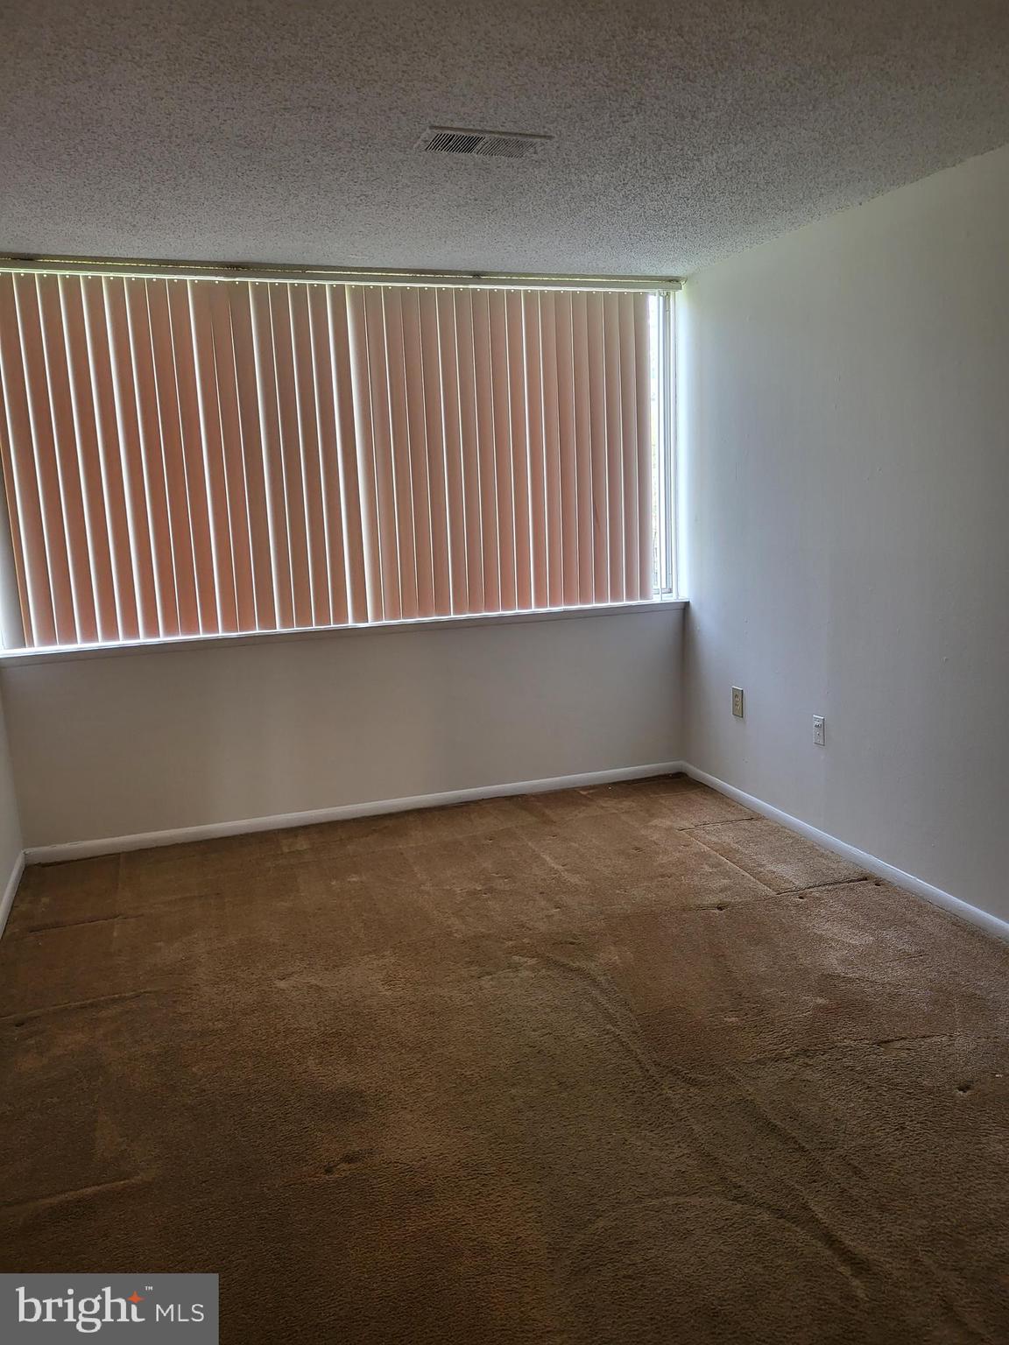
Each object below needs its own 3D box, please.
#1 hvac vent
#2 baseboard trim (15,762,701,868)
[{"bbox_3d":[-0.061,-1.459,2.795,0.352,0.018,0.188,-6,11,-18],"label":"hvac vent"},{"bbox_3d":[-0.543,0.631,4.712,3.100,0.067,0.016,-6,11,-18],"label":"baseboard trim"}]

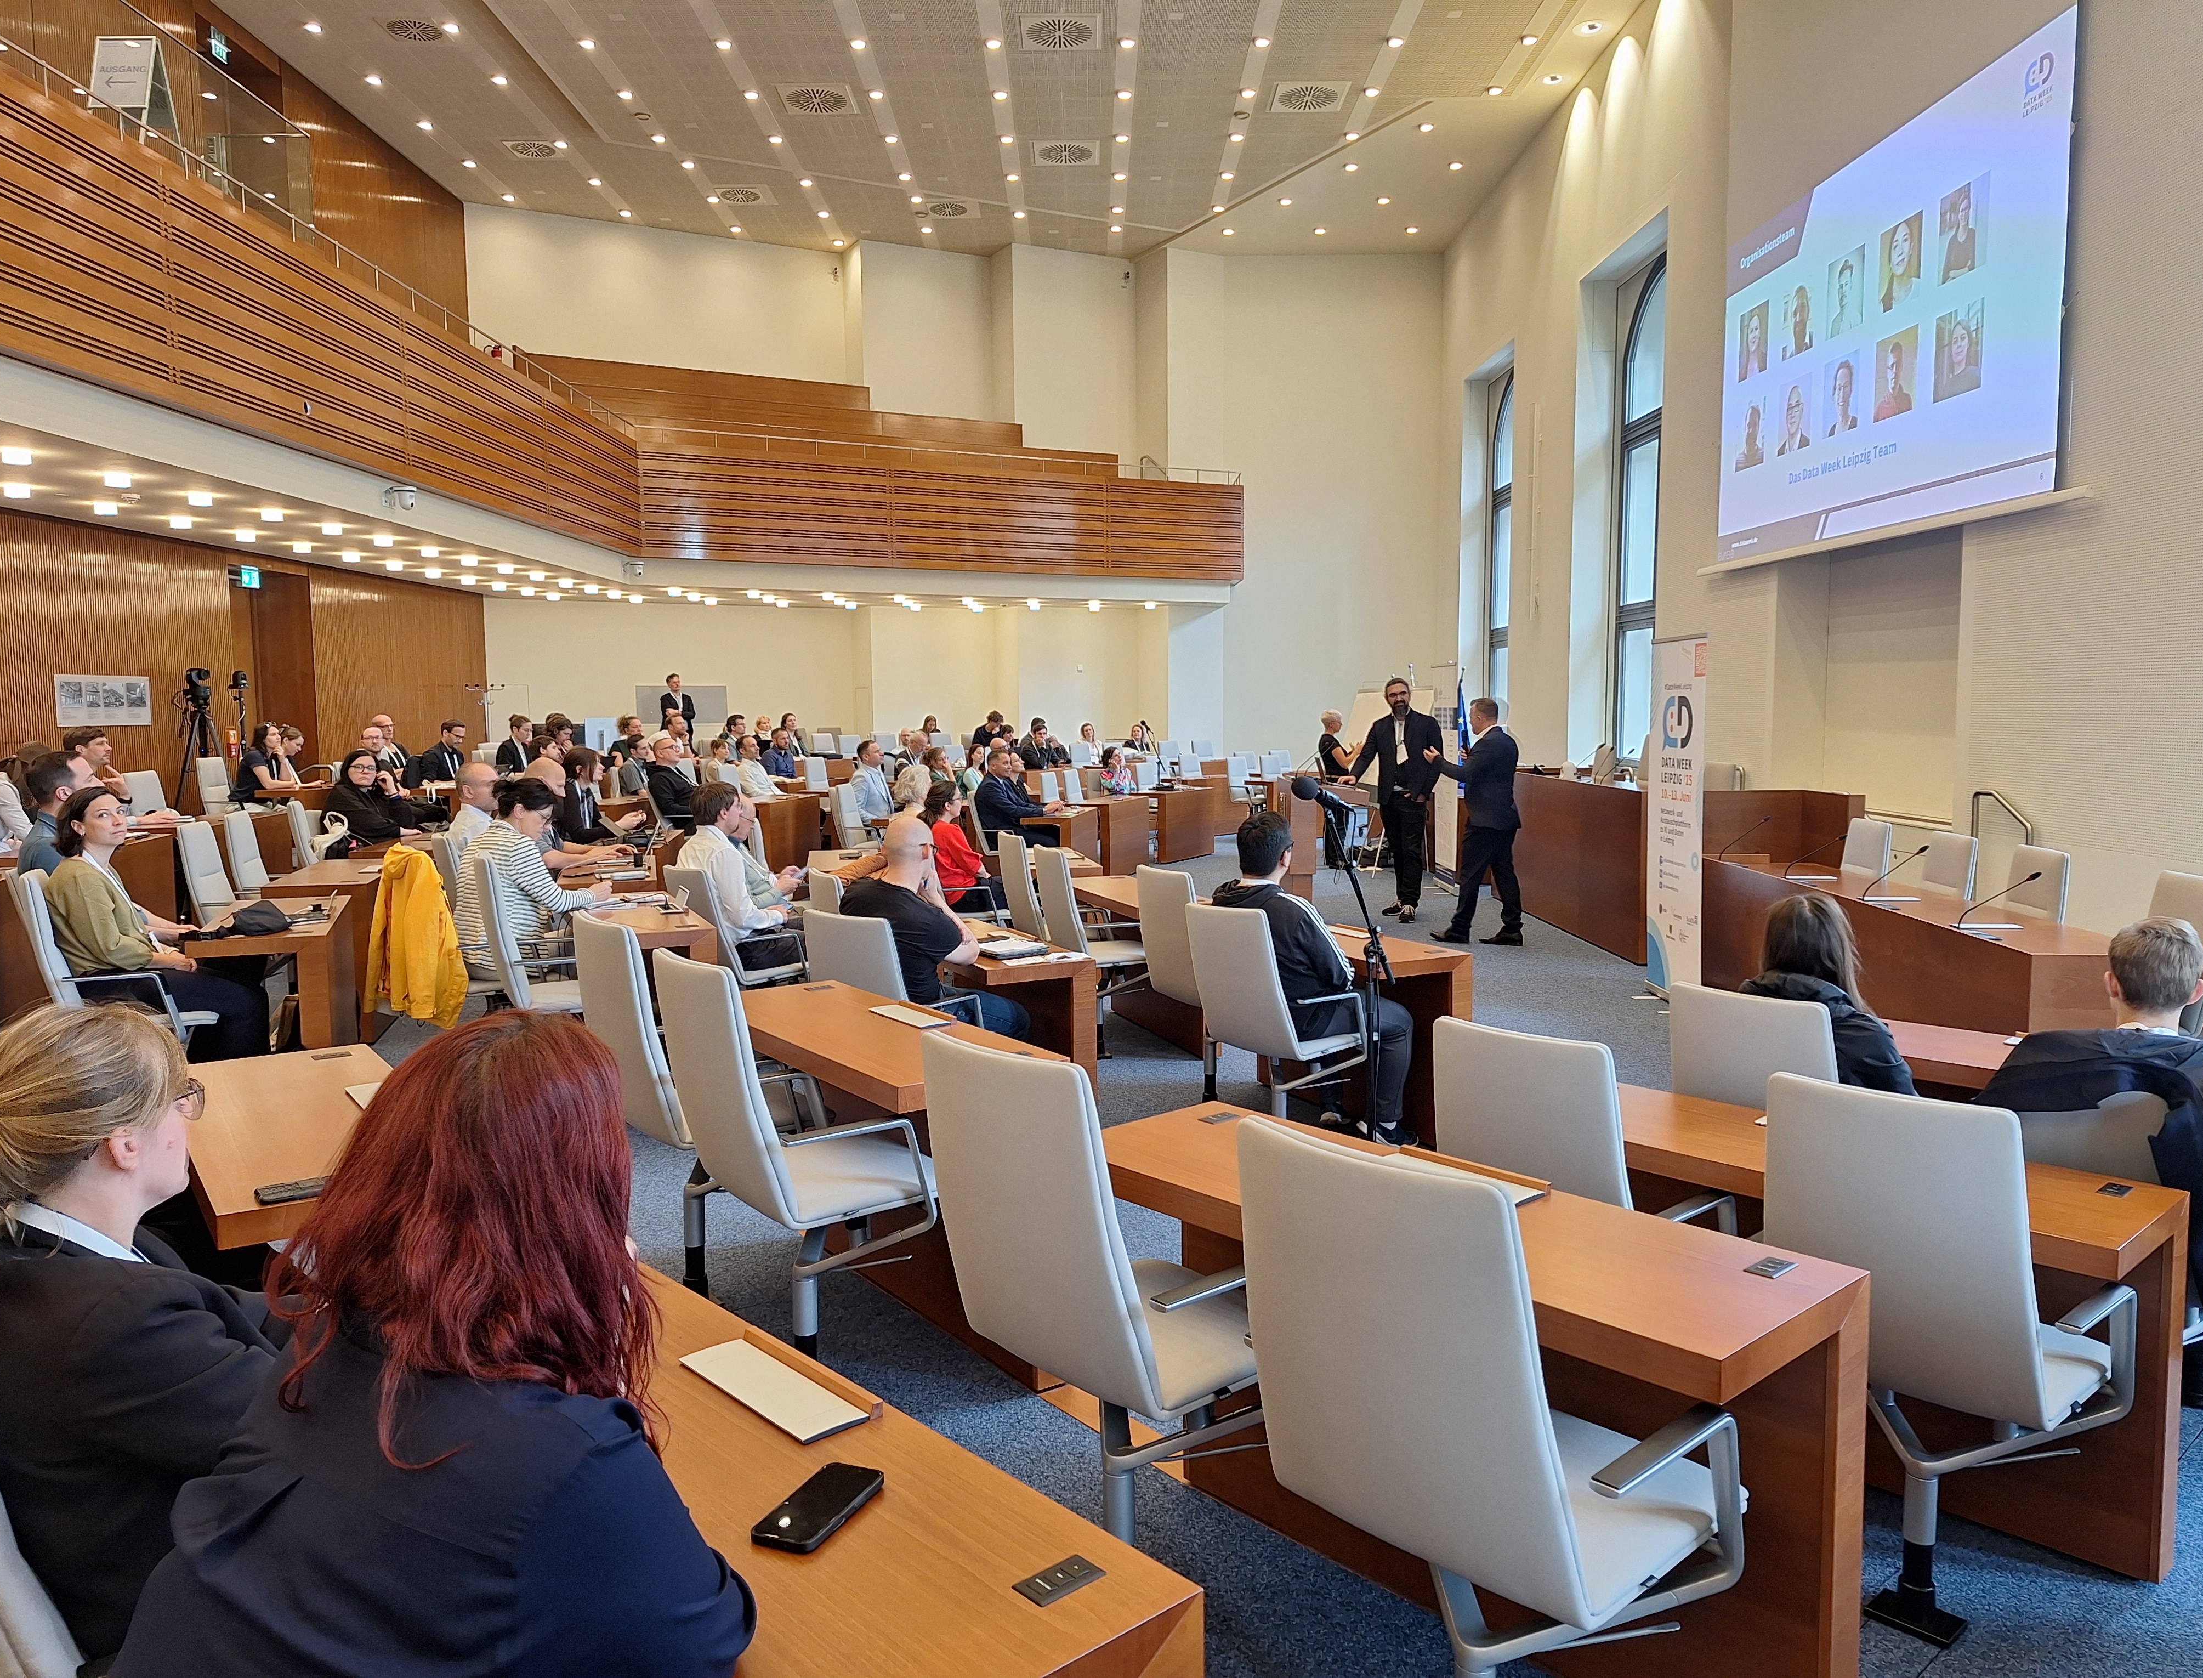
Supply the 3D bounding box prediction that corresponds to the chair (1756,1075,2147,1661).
[{"bbox_3d":[1.540,0.932,2.749,0.540,1.020,0.555,-5,7,-40],"label":"chair"}]

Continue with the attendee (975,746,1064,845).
[{"bbox_3d":[-0.661,-0.098,12.392,0.800,1.360,0.520,0,5,7],"label":"attendee"}]

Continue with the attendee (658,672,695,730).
[{"bbox_3d":[-5.429,-1.186,19.052,0.540,1.840,0.360,-3,6,-32],"label":"attendee"}]

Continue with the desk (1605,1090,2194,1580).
[{"bbox_3d":[1.532,1.041,3.276,0.455,0.740,1.290,-5,7,-43],"label":"desk"}]

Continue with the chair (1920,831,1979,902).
[{"bbox_3d":[3.959,0.495,7.338,0.550,1.020,0.555,-1,5,-1],"label":"chair"}]

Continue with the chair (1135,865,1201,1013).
[{"bbox_3d":[0.455,0.646,6.191,0.600,1.020,0.560,-3,5,-30],"label":"chair"}]

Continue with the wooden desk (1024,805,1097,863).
[{"bbox_3d":[-0.346,0.121,13.640,0.455,0.740,1.290,1,5,11],"label":"wooden desk"}]

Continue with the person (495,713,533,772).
[{"bbox_3d":[-5.424,-0.488,14.210,0.750,1.340,0.480,0,5,9],"label":"person"}]

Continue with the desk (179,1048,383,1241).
[{"bbox_3d":[-1.571,0.915,2.976,0.434,0.750,1.236,-4,6,-36],"label":"desk"}]

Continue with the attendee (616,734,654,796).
[{"bbox_3d":[-4.263,-0.312,14.057,0.780,1.347,0.500,0,5,0],"label":"attendee"}]

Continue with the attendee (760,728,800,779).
[{"bbox_3d":[-3.416,-0.546,16.515,0.750,1.330,0.500,1,5,18],"label":"attendee"}]

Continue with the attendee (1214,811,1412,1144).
[{"bbox_3d":[0.789,0.542,5.562,0.820,1.300,0.560,-5,7,-39],"label":"attendee"}]

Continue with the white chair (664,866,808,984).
[{"bbox_3d":[-1.666,0.600,6.854,0.555,0.990,0.570,5,7,45],"label":"white chair"}]

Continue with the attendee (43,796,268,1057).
[{"bbox_3d":[-3.325,0.459,5.318,0.740,1.285,0.500,-3,6,-26],"label":"attendee"}]

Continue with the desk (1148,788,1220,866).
[{"bbox_3d":[0.818,-0.157,16.873,0.440,0.738,1.300,2,5,27],"label":"desk"}]

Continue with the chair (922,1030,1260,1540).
[{"bbox_3d":[0.052,0.821,2.550,0.610,1.060,0.600,-5,7,-43],"label":"chair"}]

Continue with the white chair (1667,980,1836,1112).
[{"bbox_3d":[1.797,0.830,3.919,0.600,0.990,0.560,-4,6,-41],"label":"white chair"}]

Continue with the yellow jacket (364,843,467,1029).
[{"bbox_3d":[-2.522,0.357,5.472,0.350,0.650,0.460,-3,6,-25],"label":"yellow jacket"}]

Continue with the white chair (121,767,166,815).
[{"bbox_3d":[-5.664,0.100,9.276,0.610,1.060,0.600,-1,5,-7],"label":"white chair"}]

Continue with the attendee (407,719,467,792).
[{"bbox_3d":[-5.158,-0.291,11.852,0.750,1.308,0.550,0,5,10],"label":"attendee"}]

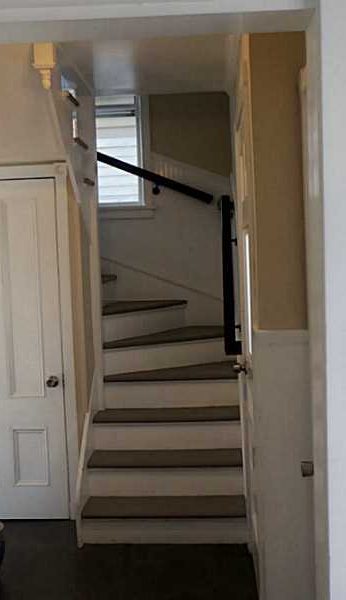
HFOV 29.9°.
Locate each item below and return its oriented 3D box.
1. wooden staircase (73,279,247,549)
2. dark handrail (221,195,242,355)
[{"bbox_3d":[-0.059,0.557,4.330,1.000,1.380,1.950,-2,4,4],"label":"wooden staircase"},{"bbox_3d":[0.362,-0.244,4.008,0.090,0.065,1.728,-1,36,5],"label":"dark handrail"}]

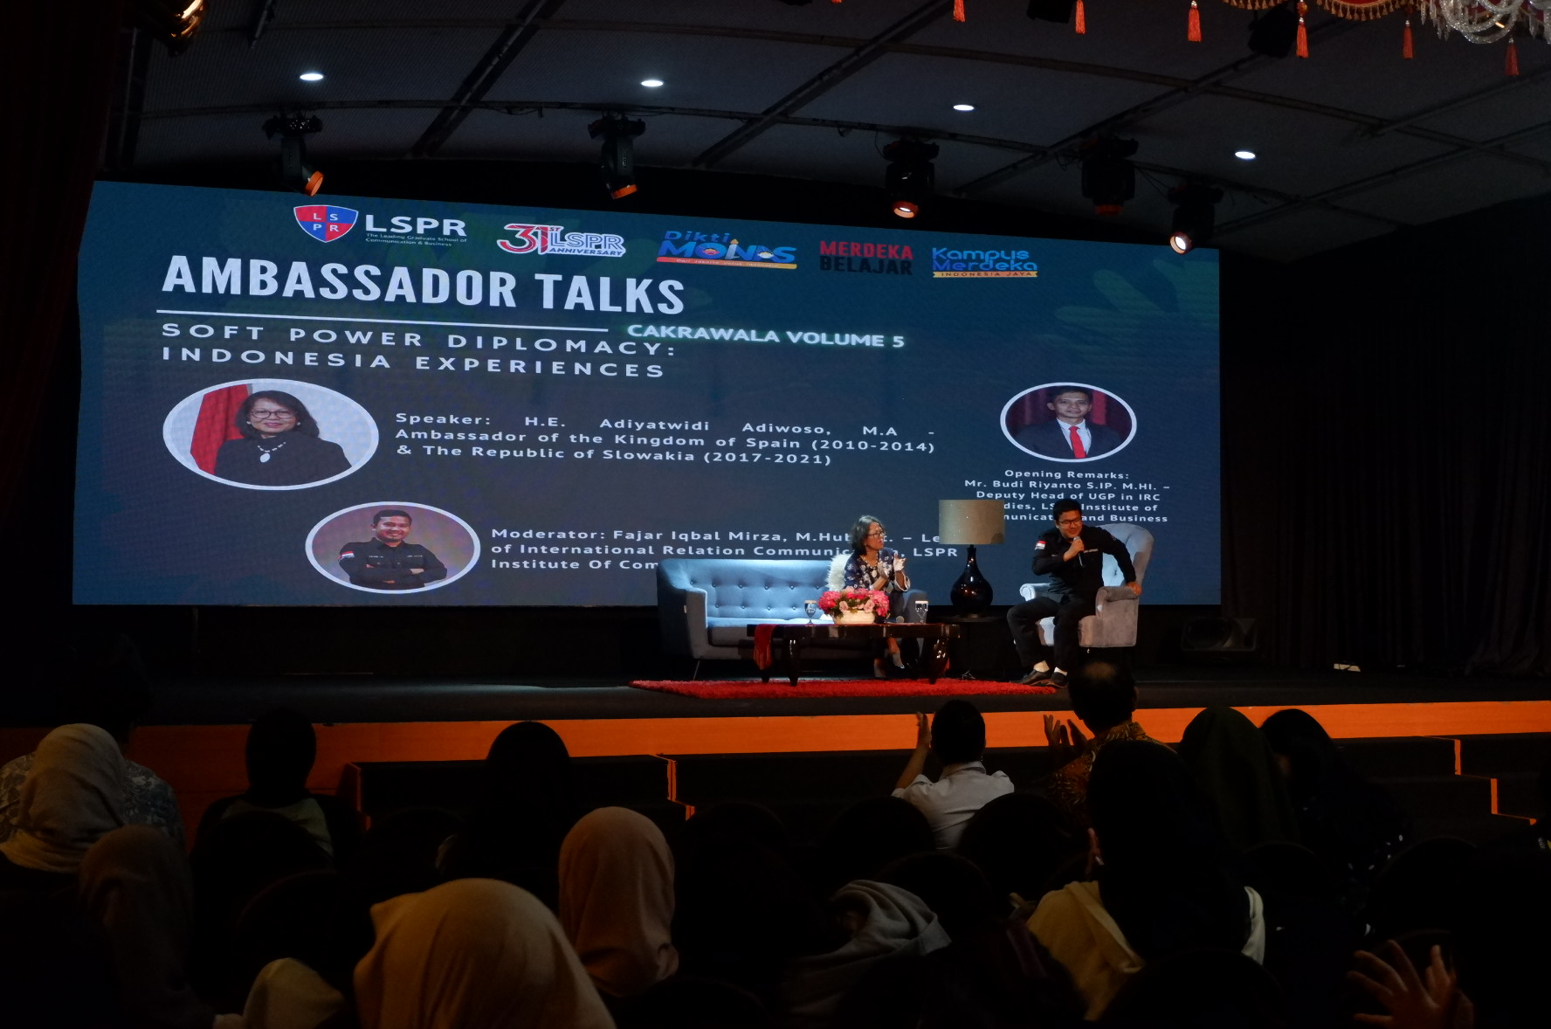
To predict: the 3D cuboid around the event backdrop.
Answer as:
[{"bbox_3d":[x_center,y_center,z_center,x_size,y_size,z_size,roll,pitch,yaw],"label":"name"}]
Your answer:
[{"bbox_3d":[-0.612,-0.835,16.657,9.534,3.132,0.119,1,-2,-18],"label":"event backdrop"}]

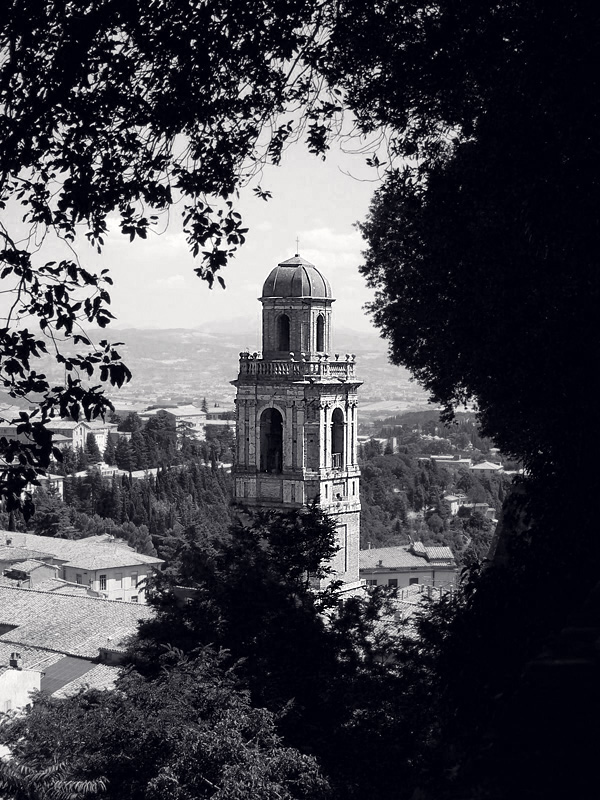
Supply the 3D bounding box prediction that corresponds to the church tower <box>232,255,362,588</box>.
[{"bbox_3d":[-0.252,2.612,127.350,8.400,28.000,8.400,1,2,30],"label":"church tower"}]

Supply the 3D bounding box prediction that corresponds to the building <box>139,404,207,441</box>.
[{"bbox_3d":[-60.688,11.424,770.000,21.500,17.000,25.000,1,2,35],"label":"building"}]

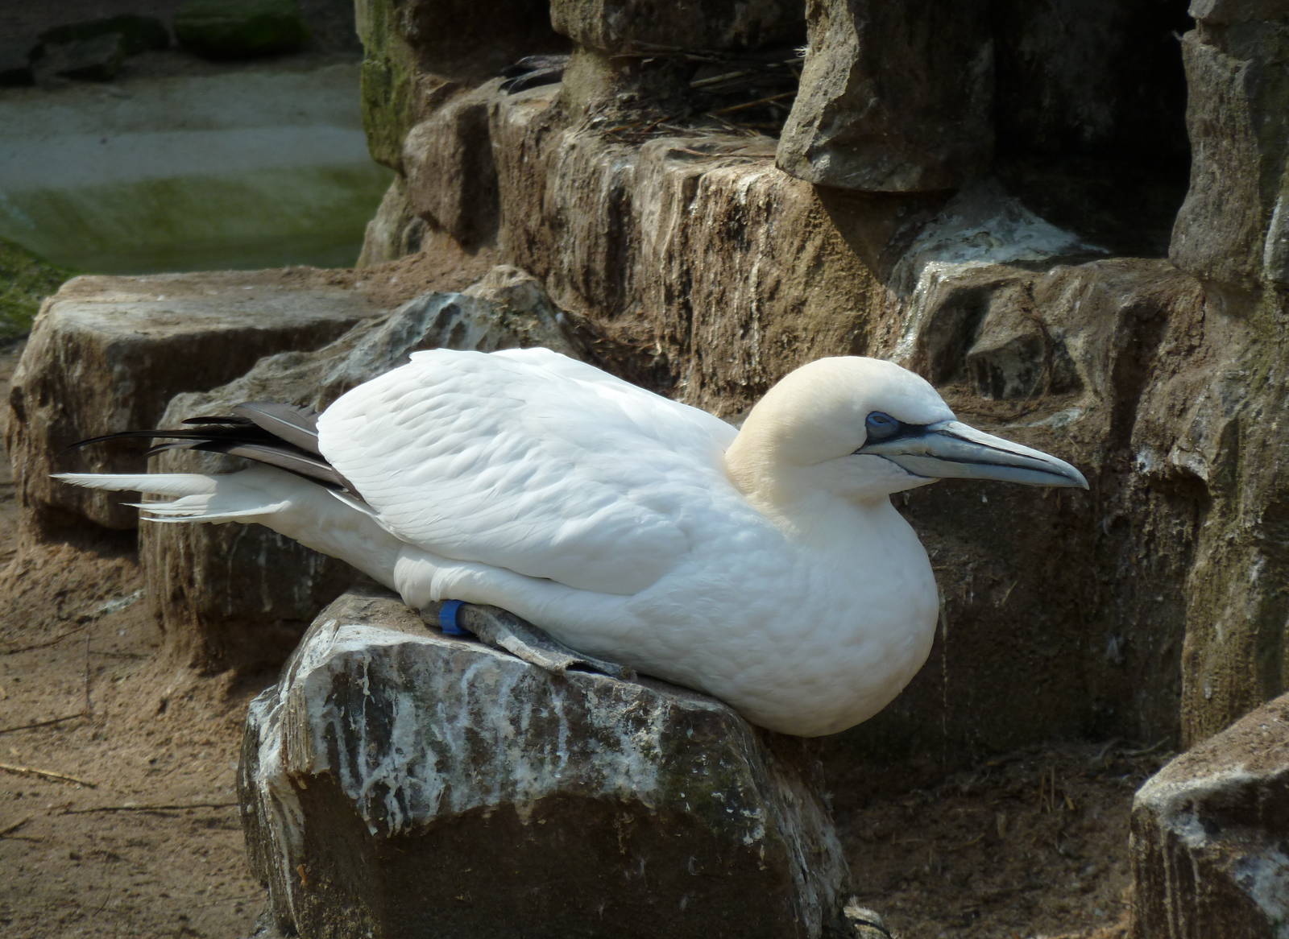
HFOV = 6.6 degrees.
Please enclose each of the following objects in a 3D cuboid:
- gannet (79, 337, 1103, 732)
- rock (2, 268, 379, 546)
[{"bbox_3d":[-0.047,0.044,7.300,0.680,0.240,0.220,3,11,14],"label":"gannet"},{"bbox_3d":[-0.335,-0.051,8.500,0.300,0.165,0.270,-2,11,-11],"label":"rock"}]

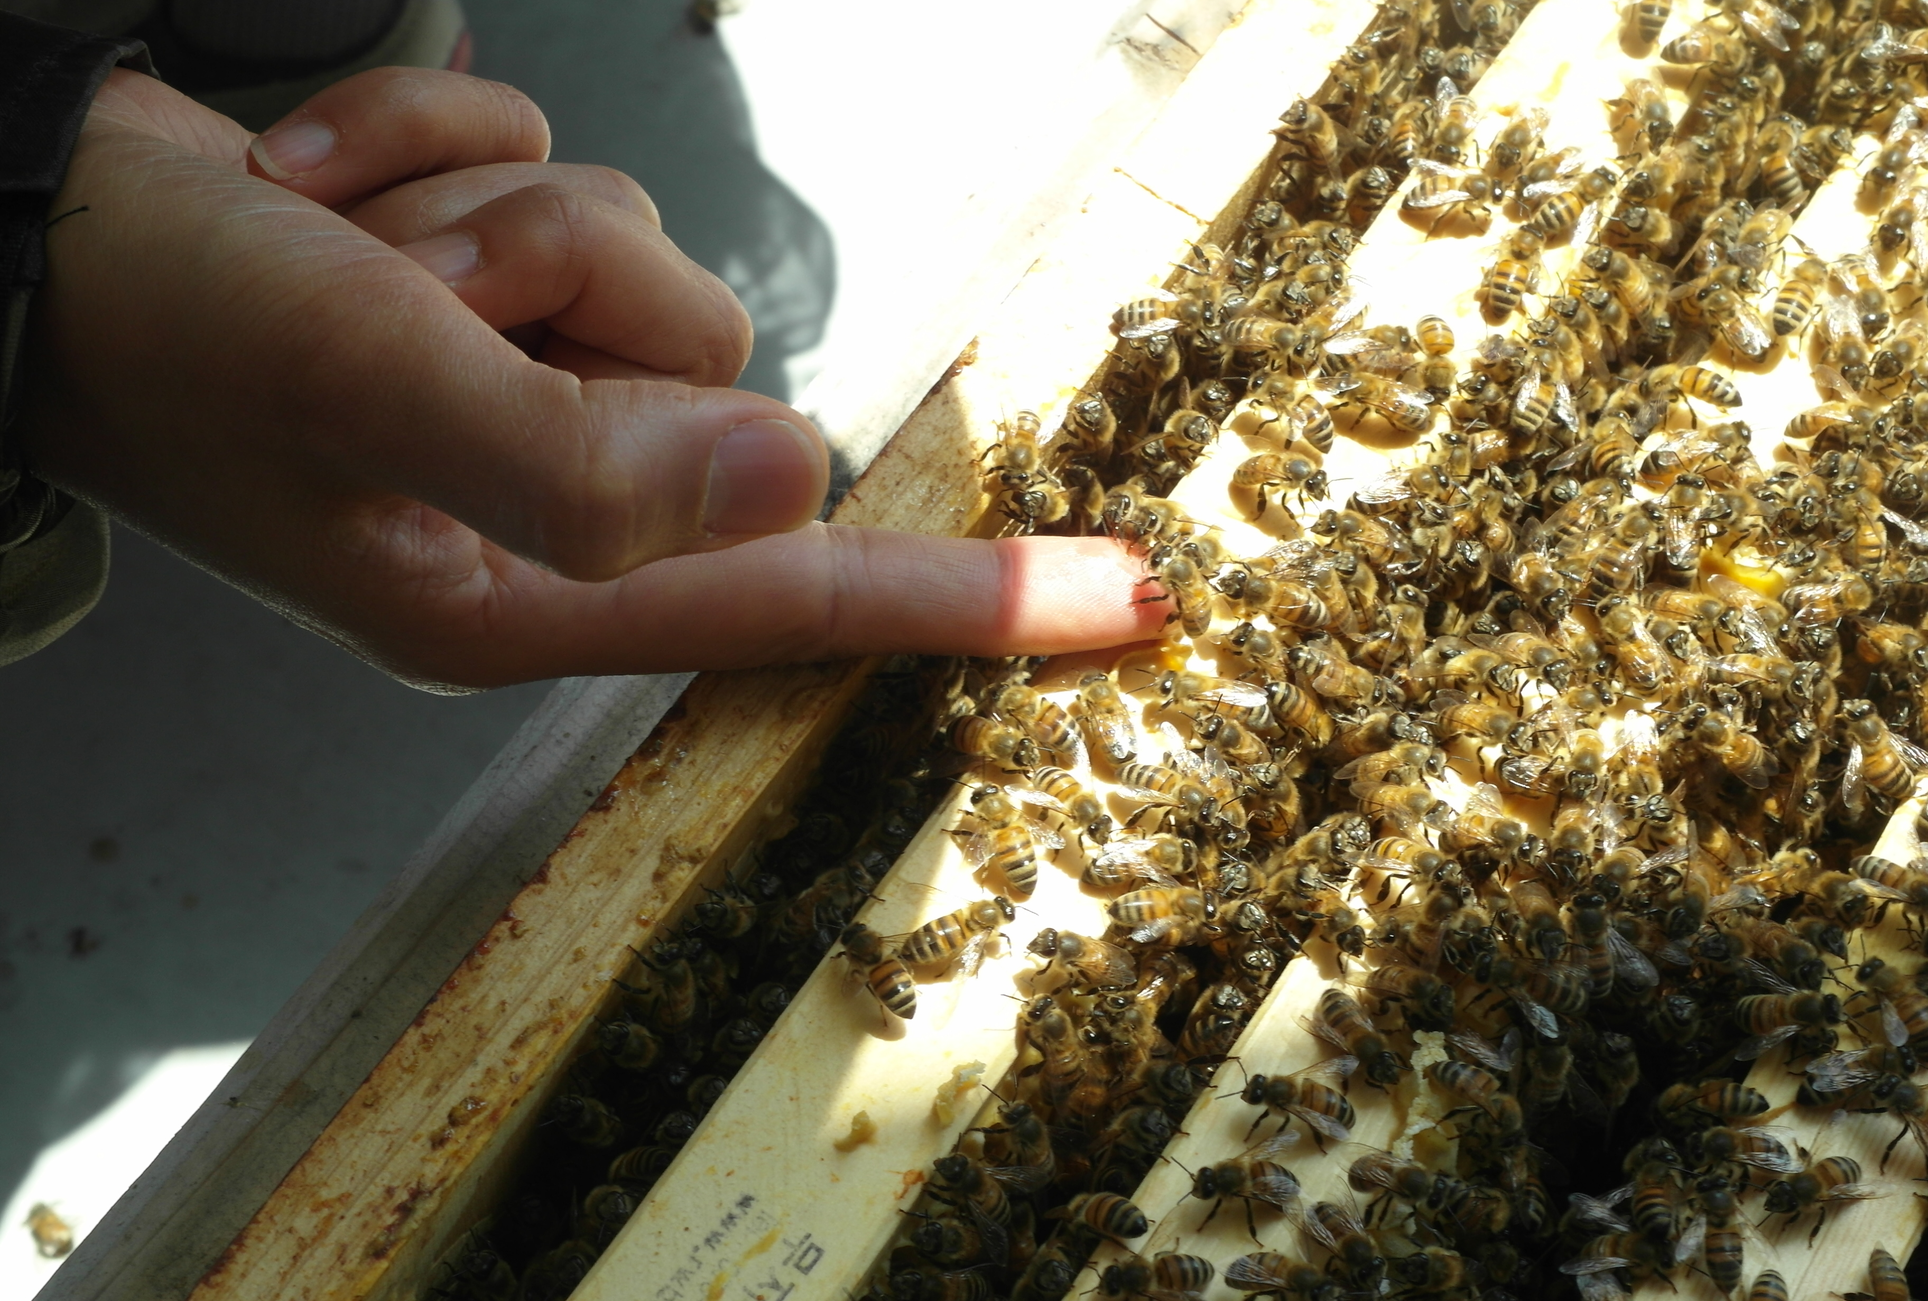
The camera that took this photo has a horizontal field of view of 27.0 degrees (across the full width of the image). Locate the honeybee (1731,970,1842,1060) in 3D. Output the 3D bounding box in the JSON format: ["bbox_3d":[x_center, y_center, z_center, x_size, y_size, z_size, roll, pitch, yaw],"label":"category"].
[{"bbox_3d":[0.100,0.044,0.488,0.013,0.006,0.009,-2,62,-1],"label":"honeybee"}]

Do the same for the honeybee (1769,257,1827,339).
[{"bbox_3d":[0.112,-0.047,0.536,0.007,0.006,0.014,28,66,14],"label":"honeybee"}]

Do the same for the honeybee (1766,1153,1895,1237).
[{"bbox_3d":[0.102,0.065,0.477,0.014,0.006,0.010,-24,65,-12],"label":"honeybee"}]

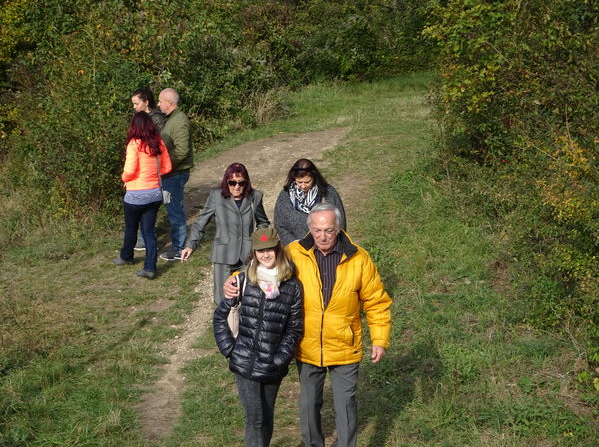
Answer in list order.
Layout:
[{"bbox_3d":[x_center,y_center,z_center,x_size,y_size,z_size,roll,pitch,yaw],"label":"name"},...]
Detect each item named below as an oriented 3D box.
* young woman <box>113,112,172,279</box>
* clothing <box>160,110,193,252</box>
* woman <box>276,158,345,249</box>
[{"bbox_3d":[-1.482,-0.297,11.942,0.480,1.610,0.480,-7,17,-26],"label":"young woman"},{"bbox_3d":[-1.217,-0.431,12.496,0.360,1.420,0.480,4,16,16],"label":"clothing"},{"bbox_3d":[0.088,0.349,9.836,0.560,1.650,0.400,1,15,4],"label":"woman"}]

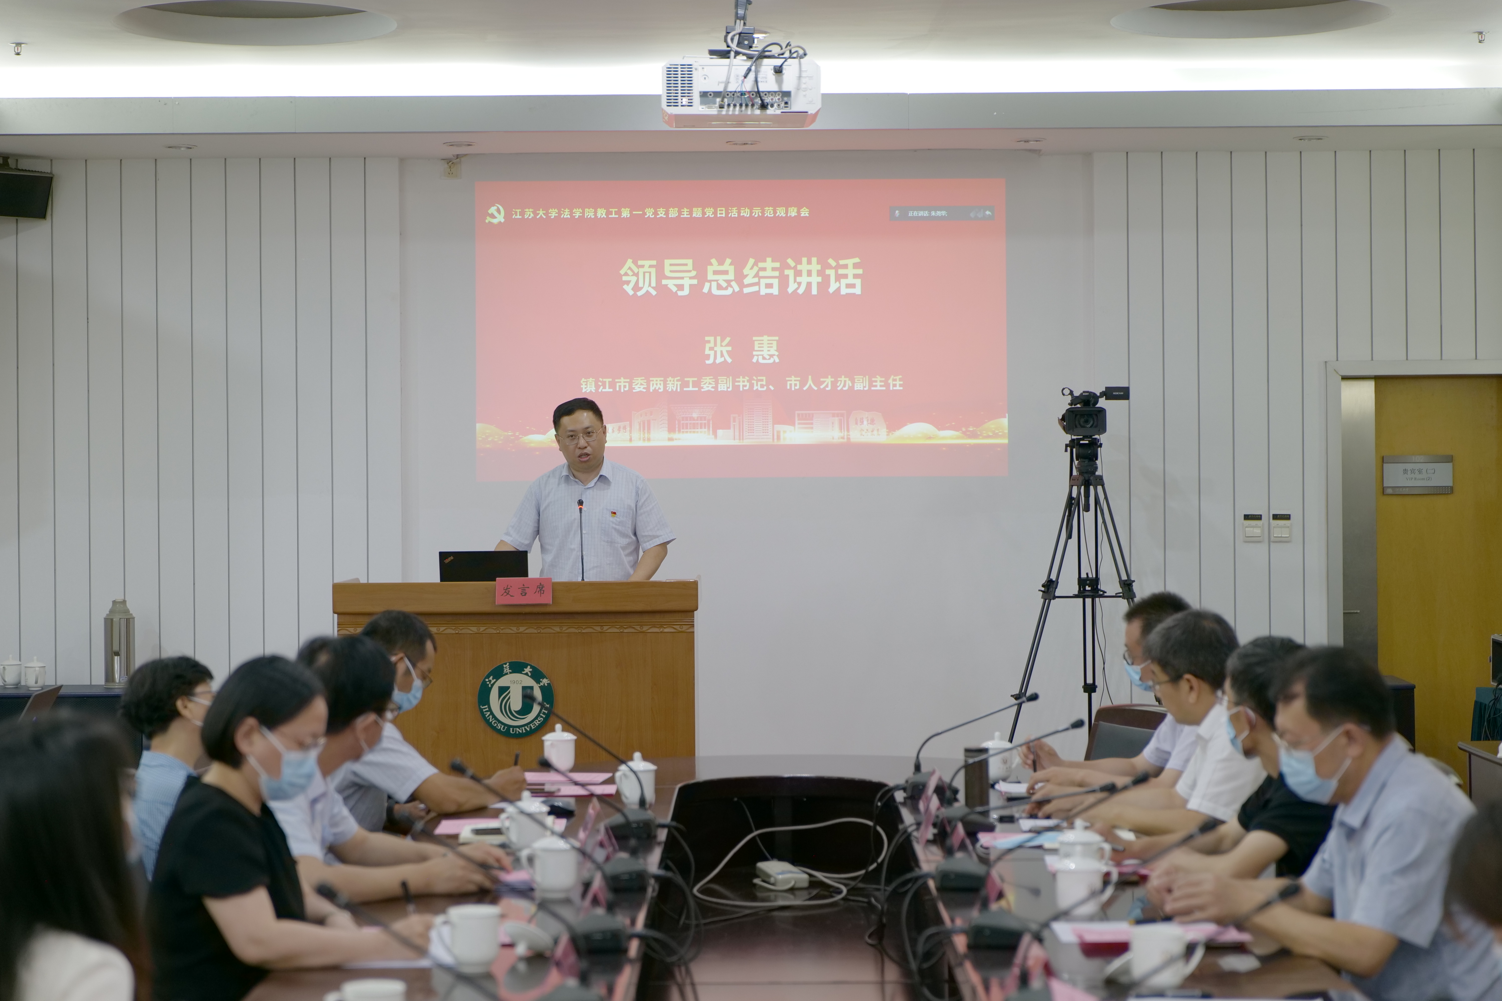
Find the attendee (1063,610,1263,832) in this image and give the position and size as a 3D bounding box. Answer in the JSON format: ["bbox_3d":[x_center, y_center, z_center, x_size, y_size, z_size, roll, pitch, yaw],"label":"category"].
[{"bbox_3d":[0.962,0.860,6.502,0.670,1.238,0.520,0,0,5],"label":"attendee"}]

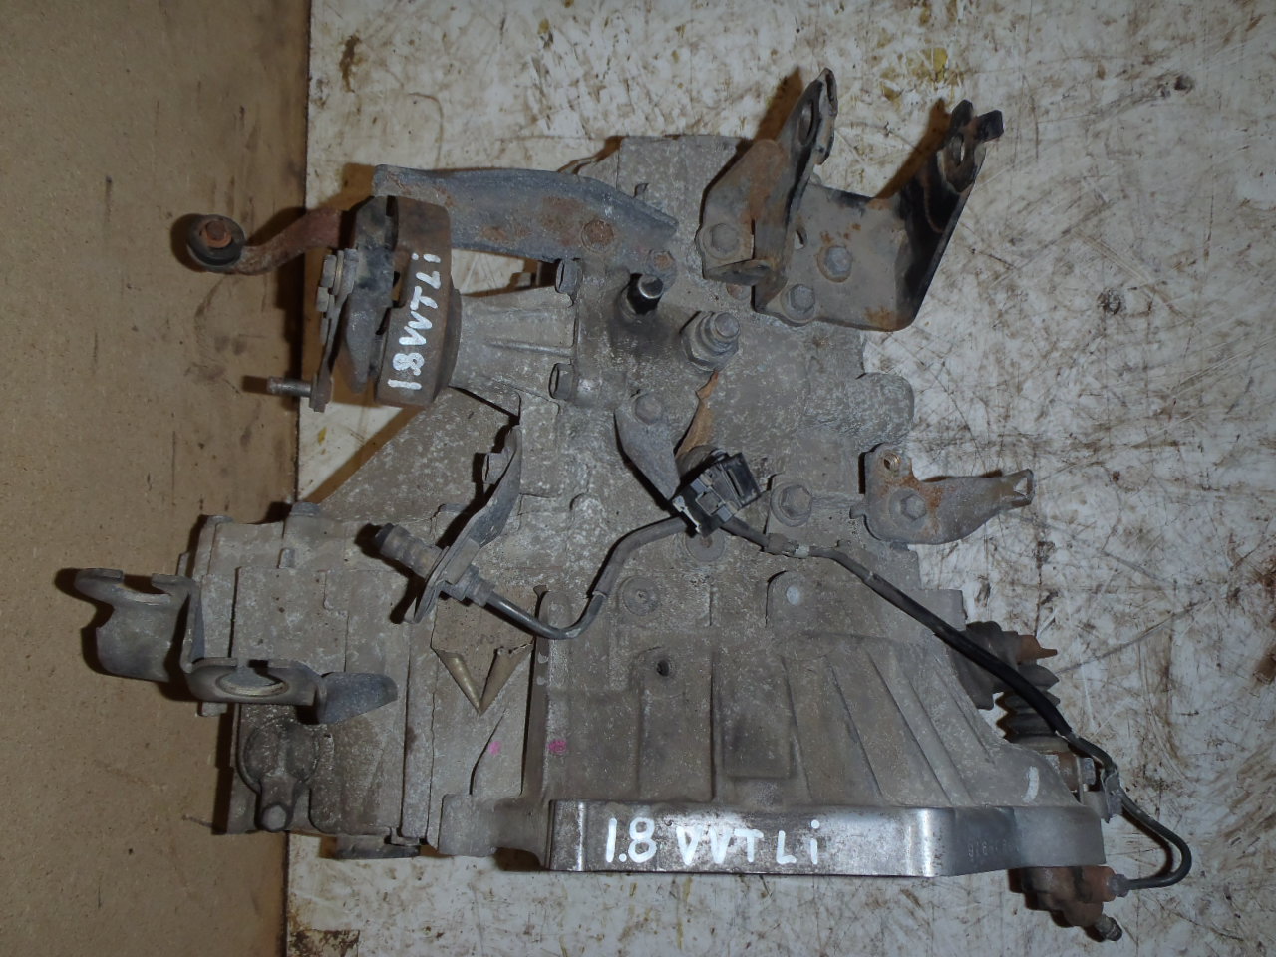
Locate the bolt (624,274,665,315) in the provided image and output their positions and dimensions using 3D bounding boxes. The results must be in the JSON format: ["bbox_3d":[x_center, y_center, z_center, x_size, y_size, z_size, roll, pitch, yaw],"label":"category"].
[{"bbox_3d":[0.003,-0.090,0.510,0.017,0.026,0.017,0,78,-15],"label":"bolt"}]

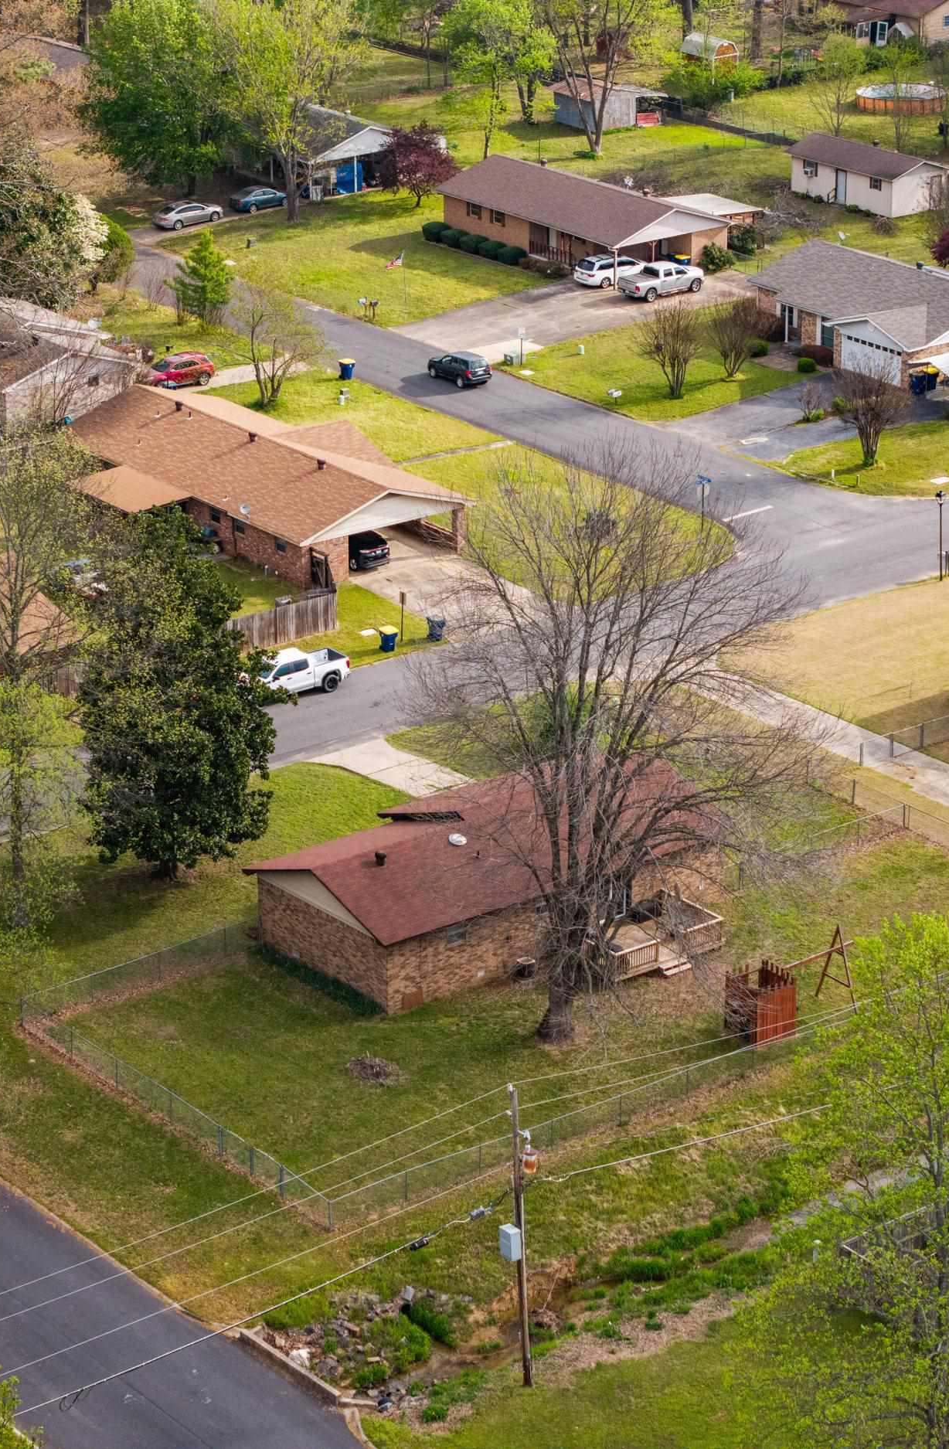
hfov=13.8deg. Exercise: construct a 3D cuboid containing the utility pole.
[{"bbox_3d":[1.521,16.920,128.553,0.340,11.280,0.340,-3,22,1],"label":"utility pole"}]

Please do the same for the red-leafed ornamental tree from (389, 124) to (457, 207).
[{"bbox_3d":[-3.511,-37.700,263.441,4.701,5.815,4.701,-1,22,0],"label":"red-leafed ornamental tree"}]

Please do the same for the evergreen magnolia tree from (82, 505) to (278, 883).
[{"bbox_3d":[-12.378,-1.215,163.048,8.220,16.540,8.220,-1,22,0],"label":"evergreen magnolia tree"}]

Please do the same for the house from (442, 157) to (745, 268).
[{"bbox_3d":[6.953,-31.807,243.251,9.864,4.400,17.673,-16,26,-34],"label":"house"}]

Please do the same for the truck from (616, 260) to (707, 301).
[{"bbox_3d":[11.878,-28.206,247.954,5.820,1.920,2.030,-15,25,-31],"label":"truck"}]

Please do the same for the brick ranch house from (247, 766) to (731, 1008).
[{"bbox_3d":[0.280,5.117,148.636,16.611,4.850,10.800,-16,26,-35],"label":"brick ranch house"}]

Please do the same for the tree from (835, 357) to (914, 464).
[{"bbox_3d":[20.791,-16.152,203.677,4.000,5.400,3.800,0,21,0],"label":"tree"}]

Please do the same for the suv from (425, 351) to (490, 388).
[{"bbox_3d":[-0.819,-20.151,219.181,1.840,1.730,4.500,-16,26,-34],"label":"suv"}]

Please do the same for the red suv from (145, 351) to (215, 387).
[{"bbox_3d":[-17.516,-21.067,232.030,4.500,1.620,1.830,-16,25,-32],"label":"red suv"}]

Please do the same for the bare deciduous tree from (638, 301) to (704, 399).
[{"bbox_3d":[10.760,-20.491,215.131,3.800,5.200,3.600,0,21,0],"label":"bare deciduous tree"}]

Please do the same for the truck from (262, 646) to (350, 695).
[{"bbox_3d":[-8.808,-2.287,184.966,5.880,1.920,2.050,-16,27,-33],"label":"truck"}]

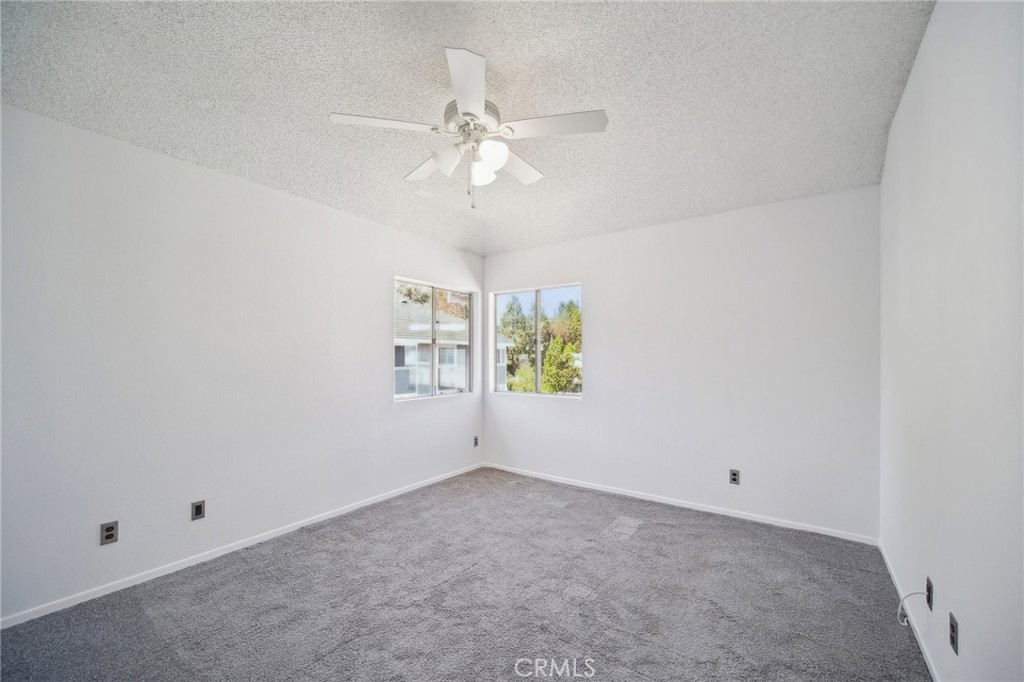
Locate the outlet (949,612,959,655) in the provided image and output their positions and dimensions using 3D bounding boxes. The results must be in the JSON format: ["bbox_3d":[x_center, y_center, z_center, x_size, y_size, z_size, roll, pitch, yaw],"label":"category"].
[{"bbox_3d":[1.589,1.051,1.430,0.010,0.116,0.072,0,-1,36],"label":"outlet"}]

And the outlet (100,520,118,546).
[{"bbox_3d":[-2.304,1.101,2.280,0.010,0.116,0.072,0,-1,36],"label":"outlet"}]

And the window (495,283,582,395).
[{"bbox_3d":[0.268,-0.002,4.517,1.162,1.167,0.080,0,-1,36],"label":"window"}]

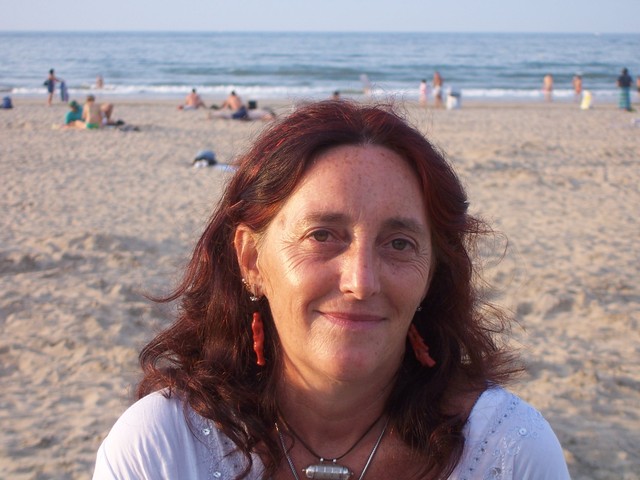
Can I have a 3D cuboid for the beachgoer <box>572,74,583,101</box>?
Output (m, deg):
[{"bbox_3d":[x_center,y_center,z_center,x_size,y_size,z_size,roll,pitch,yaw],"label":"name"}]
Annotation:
[{"bbox_3d":[14.613,-8.609,128.000,0.520,1.600,0.360,0,5,0],"label":"beachgoer"}]

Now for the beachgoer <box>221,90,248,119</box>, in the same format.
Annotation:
[{"bbox_3d":[-2.534,-4.007,67.000,0.580,0.830,0.750,3,6,30],"label":"beachgoer"}]

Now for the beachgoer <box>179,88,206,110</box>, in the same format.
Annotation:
[{"bbox_3d":[-4.775,-5.280,85.000,0.650,0.830,0.780,2,6,22],"label":"beachgoer"}]

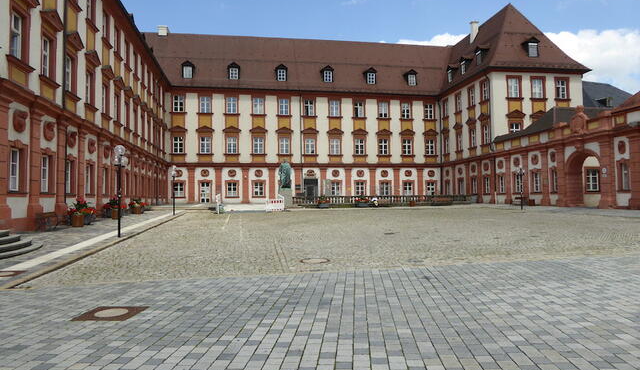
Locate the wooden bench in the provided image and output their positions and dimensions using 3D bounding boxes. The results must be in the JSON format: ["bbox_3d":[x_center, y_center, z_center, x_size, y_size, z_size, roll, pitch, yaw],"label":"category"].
[{"bbox_3d":[-11.359,1.560,19.281,0.550,0.790,1.400,0,-2,-10],"label":"wooden bench"}]

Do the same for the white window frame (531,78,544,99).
[{"bbox_3d":[22.900,-10.107,48.595,1.220,1.980,0.170,0,-2,-10],"label":"white window frame"}]

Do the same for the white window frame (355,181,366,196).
[{"bbox_3d":[4.964,0.521,55.964,1.202,1.712,0.150,0,-2,-10],"label":"white window frame"}]

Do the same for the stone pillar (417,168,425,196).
[{"bbox_3d":[12.621,-0.097,58.015,0.940,4.207,0.400,0,-2,-10],"label":"stone pillar"}]

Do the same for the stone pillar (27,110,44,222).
[{"bbox_3d":[-11.759,-0.787,19.152,0.280,4.550,0.880,0,-2,-10],"label":"stone pillar"}]

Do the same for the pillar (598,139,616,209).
[{"bbox_3d":[19.877,-0.752,31.900,0.500,4.900,1.000,0,-2,-7],"label":"pillar"}]

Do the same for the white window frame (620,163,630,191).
[{"bbox_3d":[19.310,-0.472,29.120,0.150,1.594,1.100,0,-2,-3],"label":"white window frame"}]

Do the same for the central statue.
[{"bbox_3d":[-3.169,-0.996,42.758,1.150,2.680,1.000,0,-2,-10],"label":"central statue"}]

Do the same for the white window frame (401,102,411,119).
[{"bbox_3d":[10.672,-9.166,57.291,1.212,1.991,0.150,0,-2,-10],"label":"white window frame"}]

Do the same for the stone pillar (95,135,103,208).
[{"bbox_3d":[-13.480,-0.589,28.131,0.300,4.750,0.900,0,-2,-10],"label":"stone pillar"}]

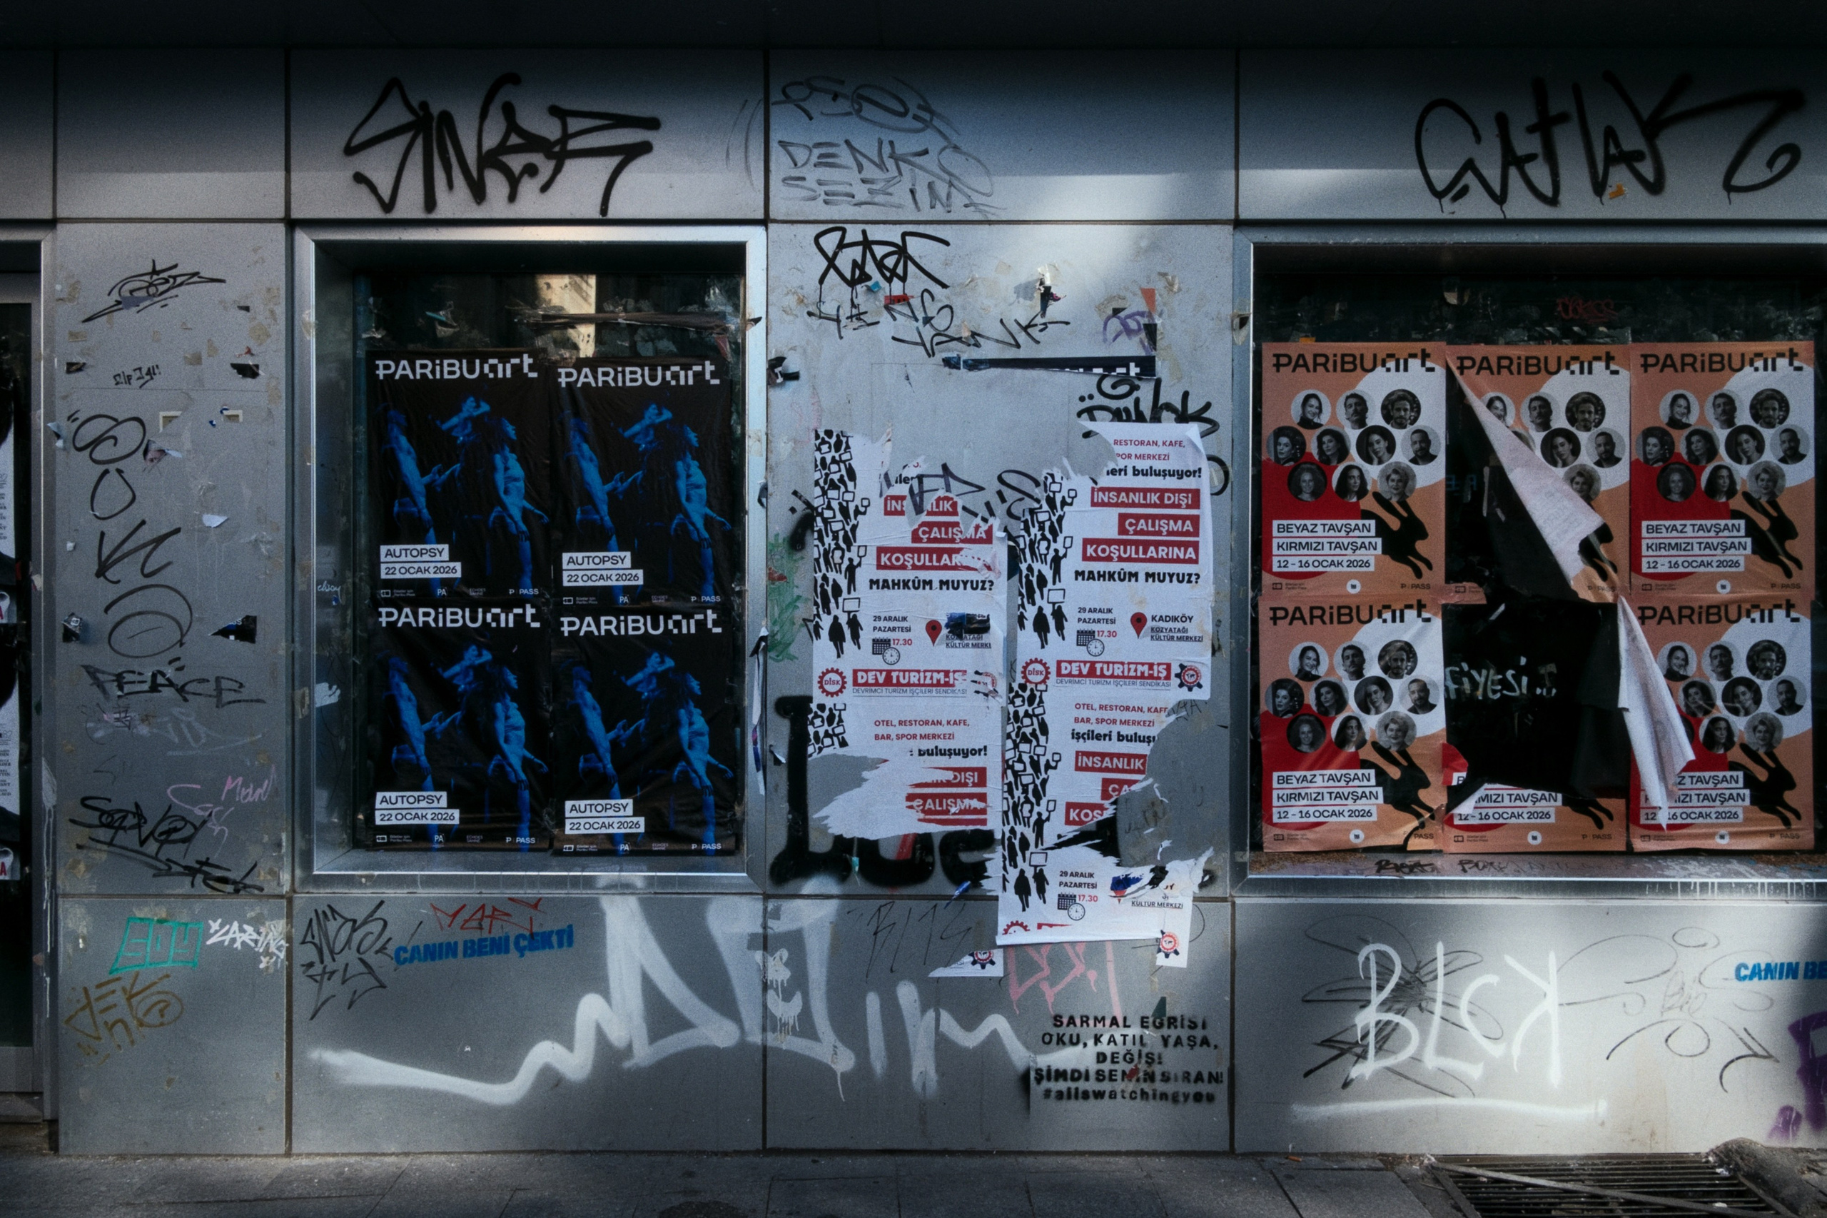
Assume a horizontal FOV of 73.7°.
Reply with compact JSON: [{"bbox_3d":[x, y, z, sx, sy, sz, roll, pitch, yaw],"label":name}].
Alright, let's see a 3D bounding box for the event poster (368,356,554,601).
[{"bbox_3d":[-1.219,-0.359,3.277,0.491,0.664,0.010,0,1,0],"label":"event poster"}]

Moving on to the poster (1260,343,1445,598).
[{"bbox_3d":[1.186,-0.373,3.277,0.493,0.685,0.010,0,1,0],"label":"poster"}]

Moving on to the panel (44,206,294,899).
[{"bbox_3d":[-1.842,-0.123,3.044,0.579,1.674,0.030,0,1,0],"label":"panel"}]

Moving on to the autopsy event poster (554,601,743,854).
[{"bbox_3d":[-0.725,0.329,3.283,0.512,0.672,0.010,0,1,0],"label":"autopsy event poster"}]

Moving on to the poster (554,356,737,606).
[{"bbox_3d":[-0.722,-0.340,3.277,0.492,0.672,0.010,0,1,0],"label":"poster"}]

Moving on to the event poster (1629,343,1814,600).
[{"bbox_3d":[2.177,-0.371,3.277,0.495,0.689,0.010,0,1,0],"label":"event poster"}]

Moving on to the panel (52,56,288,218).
[{"bbox_3d":[-1.839,-1.176,3.034,0.572,0.418,0.030,0,1,0],"label":"panel"}]

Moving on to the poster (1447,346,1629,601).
[{"bbox_3d":[1.672,-0.363,3.257,0.492,0.685,0.050,0,1,0],"label":"poster"}]

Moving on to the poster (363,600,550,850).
[{"bbox_3d":[-1.222,0.314,3.283,0.498,0.682,0.010,0,1,0],"label":"poster"}]

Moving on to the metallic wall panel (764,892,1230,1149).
[{"bbox_3d":[0.215,1.034,3.054,1.161,0.634,0.030,0,1,0],"label":"metallic wall panel"}]

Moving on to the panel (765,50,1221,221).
[{"bbox_3d":[0.220,-1.175,3.034,1.159,0.422,0.030,0,1,0],"label":"panel"}]

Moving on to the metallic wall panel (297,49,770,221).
[{"bbox_3d":[-0.957,-1.175,3.034,1.182,0.422,0.030,0,1,0],"label":"metallic wall panel"}]

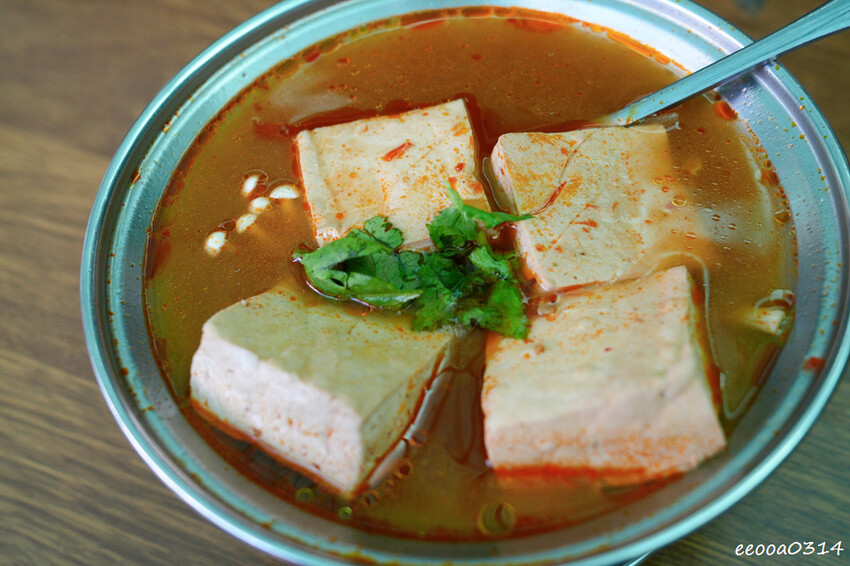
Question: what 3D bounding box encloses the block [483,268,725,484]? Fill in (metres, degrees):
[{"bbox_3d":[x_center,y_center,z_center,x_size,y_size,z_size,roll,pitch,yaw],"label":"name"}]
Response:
[{"bbox_3d":[0.049,0.028,0.258,0.054,0.029,0.048,-10,37,15],"label":"block"}]

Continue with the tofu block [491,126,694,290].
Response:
[{"bbox_3d":[0.051,-0.019,0.295,0.050,0.029,0.049,-6,68,-12],"label":"tofu block"}]

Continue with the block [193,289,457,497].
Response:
[{"bbox_3d":[-0.028,0.026,0.264,0.055,0.029,0.045,20,32,23],"label":"block"}]

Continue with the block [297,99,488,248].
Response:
[{"bbox_3d":[-0.009,-0.027,0.308,0.053,0.029,0.049,-9,59,-3],"label":"block"}]

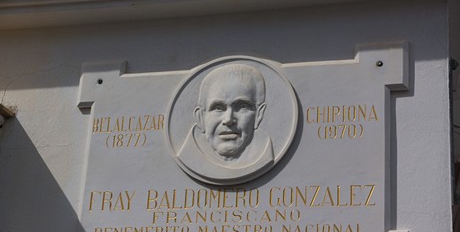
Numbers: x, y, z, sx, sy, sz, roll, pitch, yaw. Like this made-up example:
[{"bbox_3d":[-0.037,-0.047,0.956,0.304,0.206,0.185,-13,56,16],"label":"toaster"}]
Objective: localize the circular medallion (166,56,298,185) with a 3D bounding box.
[{"bbox_3d":[0.000,0.005,3.239,0.433,0.433,0.080,-3,-22,16],"label":"circular medallion"}]

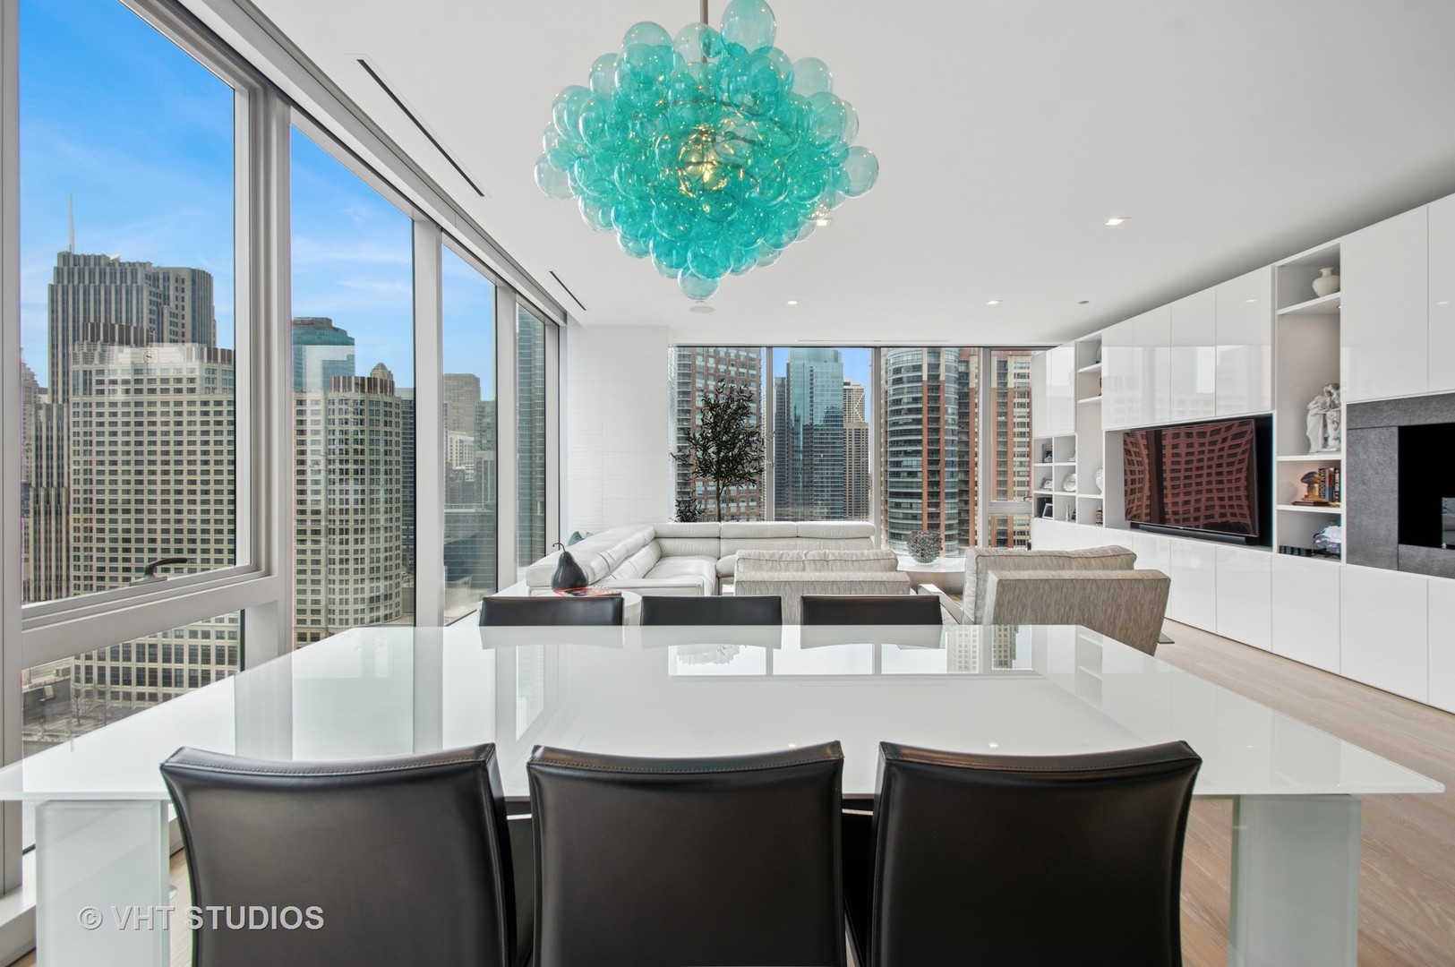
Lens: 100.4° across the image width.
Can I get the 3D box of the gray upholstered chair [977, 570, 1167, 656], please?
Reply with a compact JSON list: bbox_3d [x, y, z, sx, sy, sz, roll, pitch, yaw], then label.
[{"bbox_3d":[1.735,0.781,3.350,0.930,0.800,0.900,0,1,0],"label":"gray upholstered chair"}]

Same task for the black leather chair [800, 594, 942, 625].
[{"bbox_3d":[0.481,0.793,1.810,0.460,0.830,0.530,0,1,0],"label":"black leather chair"}]

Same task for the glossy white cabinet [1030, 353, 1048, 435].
[{"bbox_3d":[3.974,-1.052,7.230,0.450,1.000,0.450,0,1,0],"label":"glossy white cabinet"}]

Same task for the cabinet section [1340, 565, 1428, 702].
[{"bbox_3d":[3.867,0.807,3.367,0.460,0.666,0.457,0,0,1],"label":"cabinet section"}]

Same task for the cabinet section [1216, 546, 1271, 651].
[{"bbox_3d":[3.880,0.796,4.292,0.460,0.666,0.467,0,0,1],"label":"cabinet section"}]

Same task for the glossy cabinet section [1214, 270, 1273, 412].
[{"bbox_3d":[3.880,-0.972,4.292,0.460,0.968,0.467,0,0,1],"label":"glossy cabinet section"}]

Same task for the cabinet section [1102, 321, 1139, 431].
[{"bbox_3d":[3.900,-0.988,5.684,0.460,0.968,0.462,0,0,1],"label":"cabinet section"}]

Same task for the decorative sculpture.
[{"bbox_3d":[3.929,-0.419,3.940,0.190,0.480,0.270,0,1,0],"label":"decorative sculpture"}]

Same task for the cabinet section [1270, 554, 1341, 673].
[{"bbox_3d":[3.874,0.802,3.827,0.460,0.666,0.457,0,0,1],"label":"cabinet section"}]

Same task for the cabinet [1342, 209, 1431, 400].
[{"bbox_3d":[3.946,-0.987,3.445,0.450,1.015,0.460,0,1,0],"label":"cabinet"}]

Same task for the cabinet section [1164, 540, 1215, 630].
[{"bbox_3d":[3.887,0.791,4.757,0.460,0.666,0.457,0,0,1],"label":"cabinet section"}]

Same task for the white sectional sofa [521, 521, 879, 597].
[{"bbox_3d":[0.164,0.770,4.590,2.550,0.790,2.600,0,1,0],"label":"white sectional sofa"}]

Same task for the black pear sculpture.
[{"bbox_3d":[-0.809,0.428,3.100,0.185,0.245,0.185,0,1,0],"label":"black pear sculpture"}]

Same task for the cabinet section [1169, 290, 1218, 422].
[{"bbox_3d":[3.887,-0.977,4.757,0.460,0.968,0.457,0,0,1],"label":"cabinet section"}]

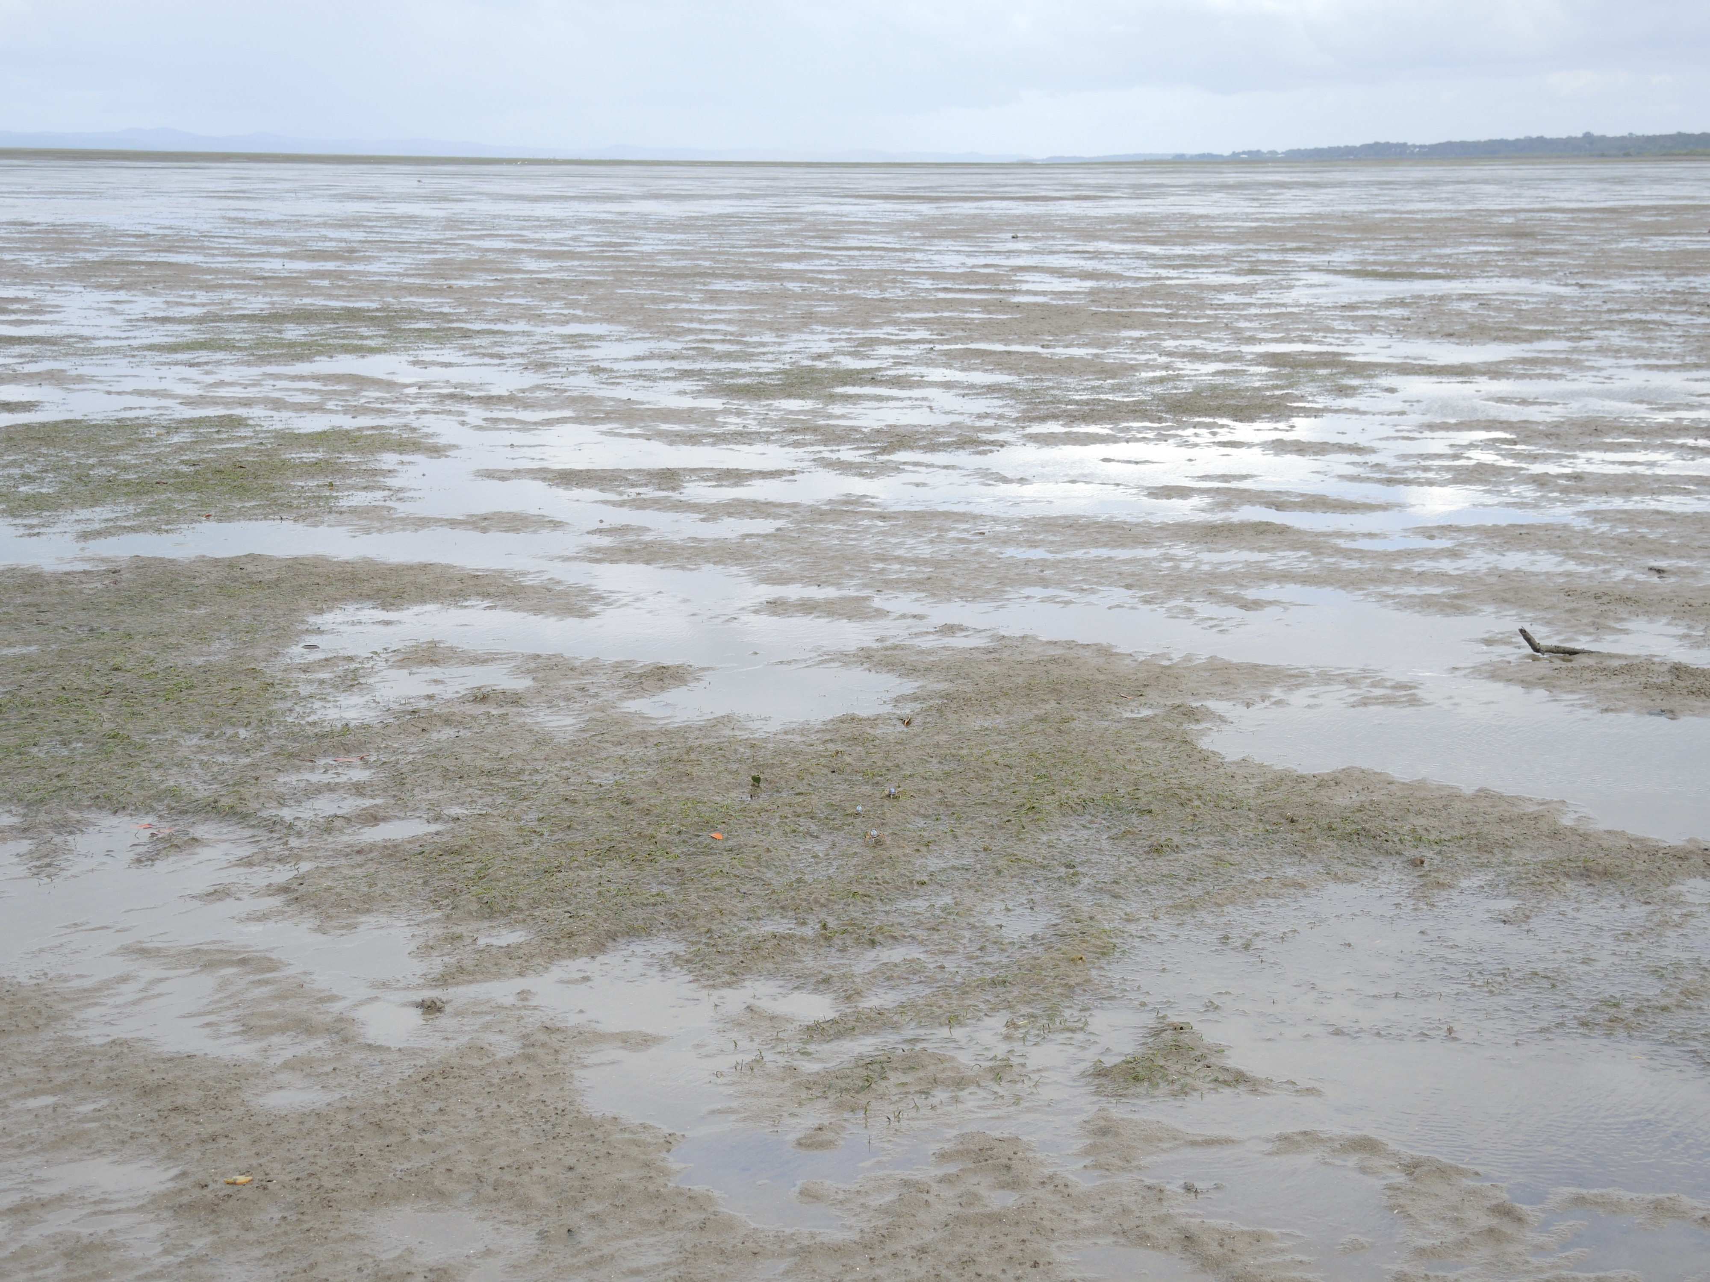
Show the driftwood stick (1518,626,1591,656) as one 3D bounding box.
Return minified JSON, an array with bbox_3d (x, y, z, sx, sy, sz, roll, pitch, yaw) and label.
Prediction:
[{"bbox_3d":[2.248,0.002,9.200,0.240,0.095,0.070,0,10,0],"label":"driftwood stick"}]

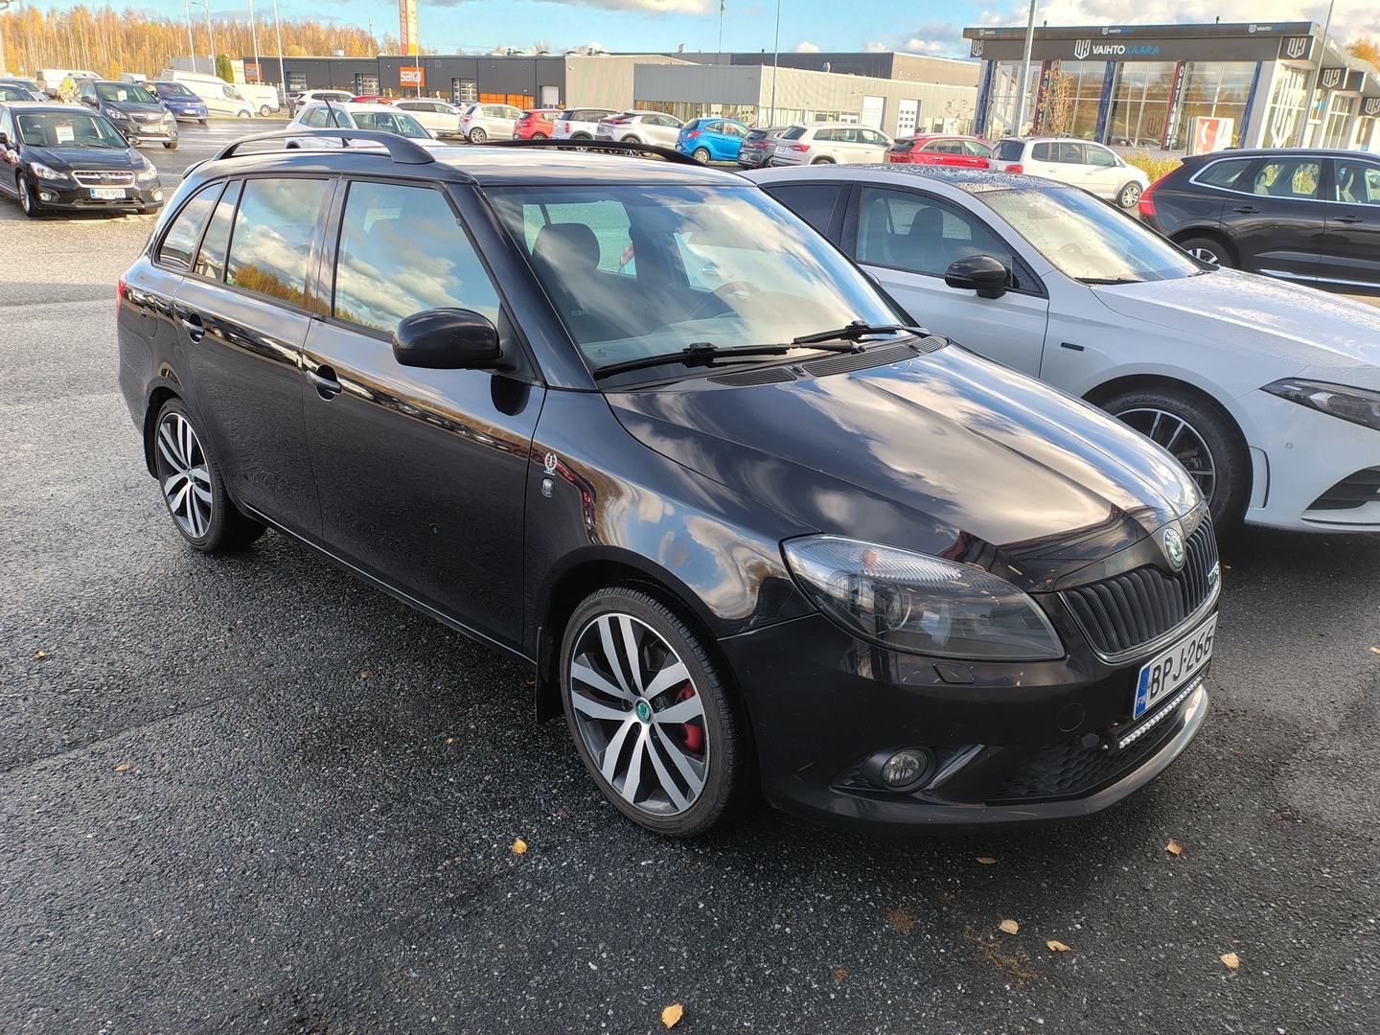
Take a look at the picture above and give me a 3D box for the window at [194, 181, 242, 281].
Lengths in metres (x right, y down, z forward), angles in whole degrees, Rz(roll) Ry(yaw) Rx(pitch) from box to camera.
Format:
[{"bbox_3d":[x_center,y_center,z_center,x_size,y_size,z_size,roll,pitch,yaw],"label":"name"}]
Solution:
[{"bbox_3d":[-1.628,-0.997,3.453,0.230,0.355,0.025,19,7,39],"label":"window"}]

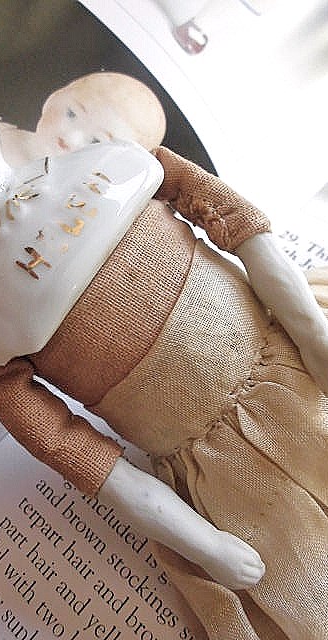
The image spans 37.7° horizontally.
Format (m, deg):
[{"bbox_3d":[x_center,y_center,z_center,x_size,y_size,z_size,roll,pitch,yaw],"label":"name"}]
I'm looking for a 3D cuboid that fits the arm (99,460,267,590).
[{"bbox_3d":[0.002,0.032,0.078,0.031,0.008,0.009,24,62,23],"label":"arm"}]

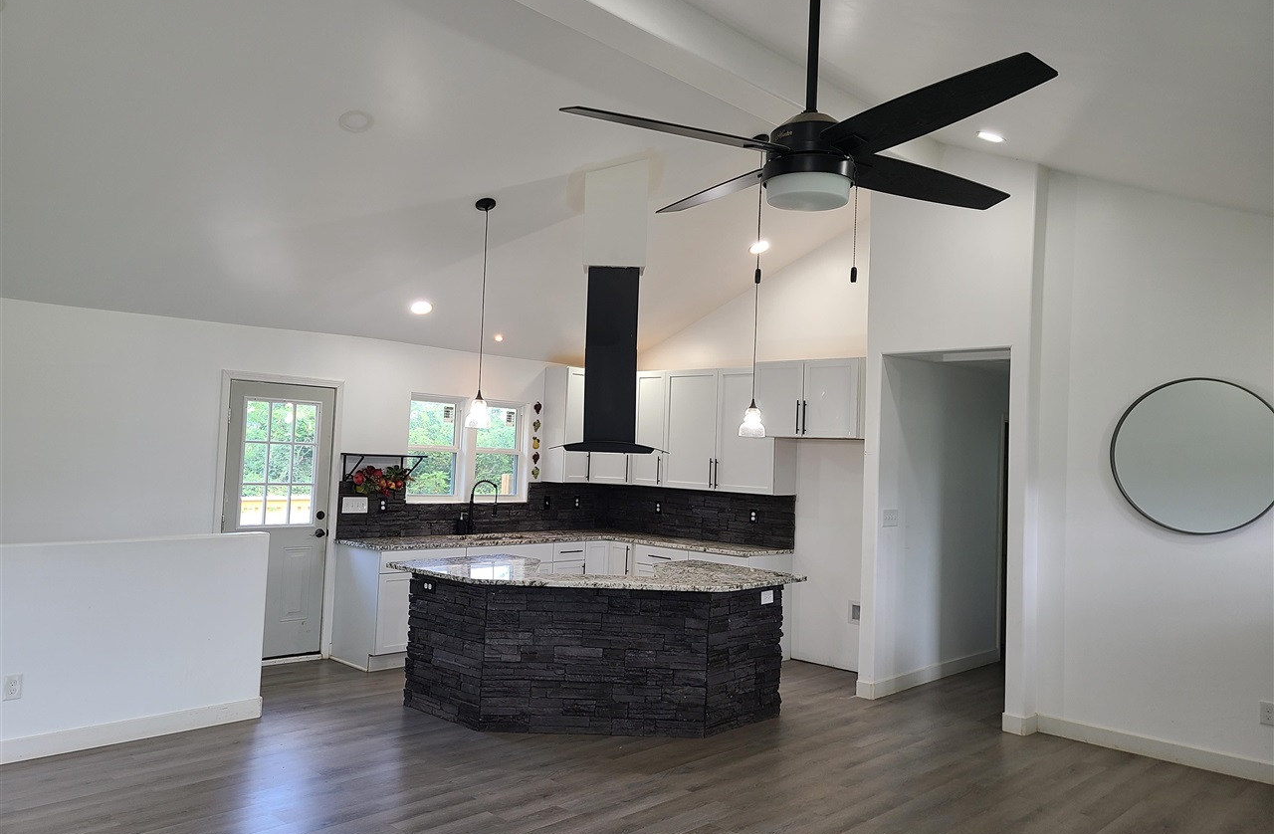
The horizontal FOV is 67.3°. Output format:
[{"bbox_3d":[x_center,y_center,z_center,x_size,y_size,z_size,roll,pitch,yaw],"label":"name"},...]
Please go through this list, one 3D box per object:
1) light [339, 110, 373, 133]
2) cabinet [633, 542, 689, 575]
[{"bbox_3d":[-1.500,-1.583,5.120,0.190,0.025,0.190,4,-23,-45],"label":"light"},{"bbox_3d":[0.396,1.566,8.410,0.648,0.876,0.630,0,-3,43],"label":"cabinet"}]

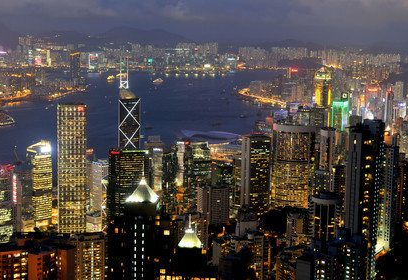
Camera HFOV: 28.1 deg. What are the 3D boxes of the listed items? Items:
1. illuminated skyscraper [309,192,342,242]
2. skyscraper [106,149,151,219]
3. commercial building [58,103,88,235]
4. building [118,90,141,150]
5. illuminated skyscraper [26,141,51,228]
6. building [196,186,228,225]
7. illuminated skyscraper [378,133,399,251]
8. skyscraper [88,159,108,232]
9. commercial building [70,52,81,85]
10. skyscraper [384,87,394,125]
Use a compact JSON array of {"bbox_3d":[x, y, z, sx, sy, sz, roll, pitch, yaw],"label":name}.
[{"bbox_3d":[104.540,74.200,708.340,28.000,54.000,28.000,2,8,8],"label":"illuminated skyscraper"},{"bbox_3d":[-127.570,118.850,1388.790,54.000,206.000,45.000,-2,8,-20],"label":"skyscraper"},{"bbox_3d":[-231.610,76.830,1435.930,48.000,283.000,48.000,1,8,-5],"label":"commercial building"},{"bbox_3d":[-155.910,56.850,1514.330,52.000,305.000,52.000,8,10,42],"label":"building"},{"bbox_3d":[-330.970,92.150,1650.900,28.000,180.000,42.000,8,10,40],"label":"illuminated skyscraper"},{"bbox_3d":[9.910,84.590,1010.860,37.000,55.000,23.000,1,8,-2],"label":"building"},{"bbox_3d":[171.340,48.410,768.880,16.500,110.000,16.500,0,8,-10],"label":"illuminated skyscraper"},{"bbox_3d":[-211.290,117.550,1689.290,40.000,146.000,40.000,-6,11,-43],"label":"skyscraper"},{"bbox_3d":[-842.320,-454.750,5353.200,64.000,230.000,42.000,0,8,-9],"label":"commercial building"},{"bbox_3d":[743.470,-123.360,3278.740,27.000,175.000,27.000,5,9,25],"label":"skyscraper"}]

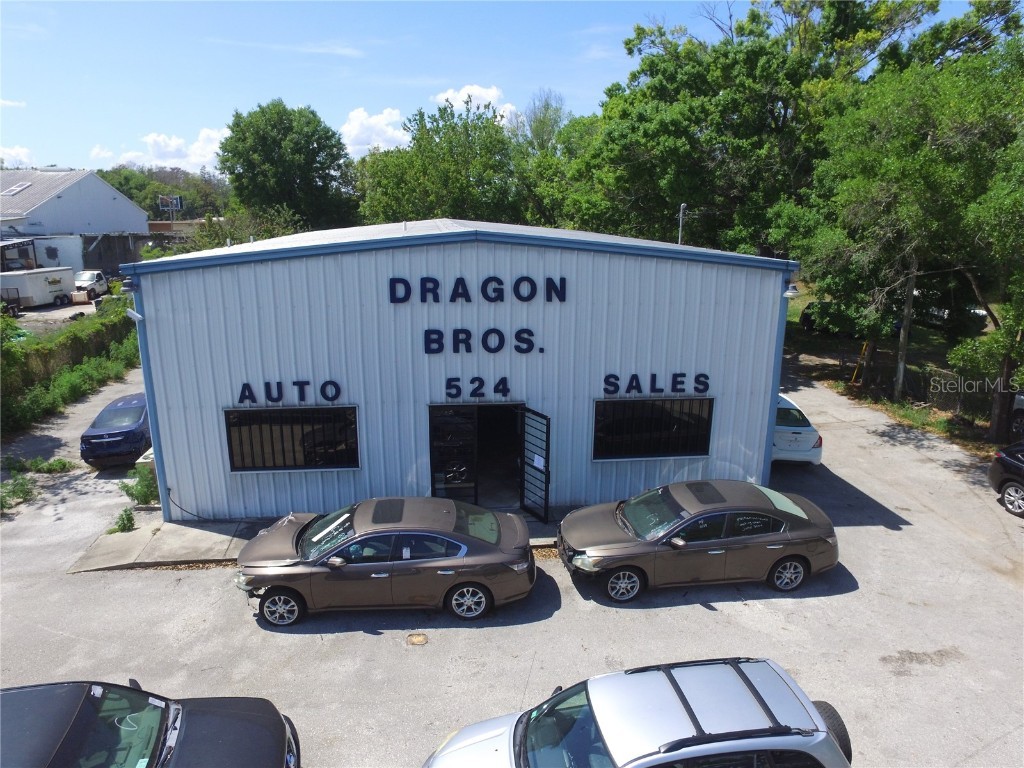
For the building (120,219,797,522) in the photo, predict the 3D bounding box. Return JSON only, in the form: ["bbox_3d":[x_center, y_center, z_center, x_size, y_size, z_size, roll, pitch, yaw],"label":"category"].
[{"bbox_3d":[-1.474,-1.938,18.882,12.650,5.688,15.000,-1,15,-6],"label":"building"}]

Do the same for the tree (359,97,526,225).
[{"bbox_3d":[-4.491,-11.189,38.724,10.507,13.772,10.507,0,14,0],"label":"tree"}]

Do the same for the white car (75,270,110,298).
[{"bbox_3d":[-33.461,-7.798,46.717,1.920,1.900,5.200,-2,15,-10],"label":"white car"}]

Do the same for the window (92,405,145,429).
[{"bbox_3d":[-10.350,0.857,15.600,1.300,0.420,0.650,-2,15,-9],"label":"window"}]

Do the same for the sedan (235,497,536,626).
[{"bbox_3d":[-1.980,2.701,9.598,4.720,1.470,1.860,-1,15,-4],"label":"sedan"}]

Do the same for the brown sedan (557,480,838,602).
[{"bbox_3d":[3.192,2.540,10.279,4.720,1.470,1.860,-1,15,-6],"label":"brown sedan"}]

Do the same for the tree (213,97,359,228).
[{"bbox_3d":[-15.959,-13.092,43.855,10.081,14.824,10.081,0,14,0],"label":"tree"}]

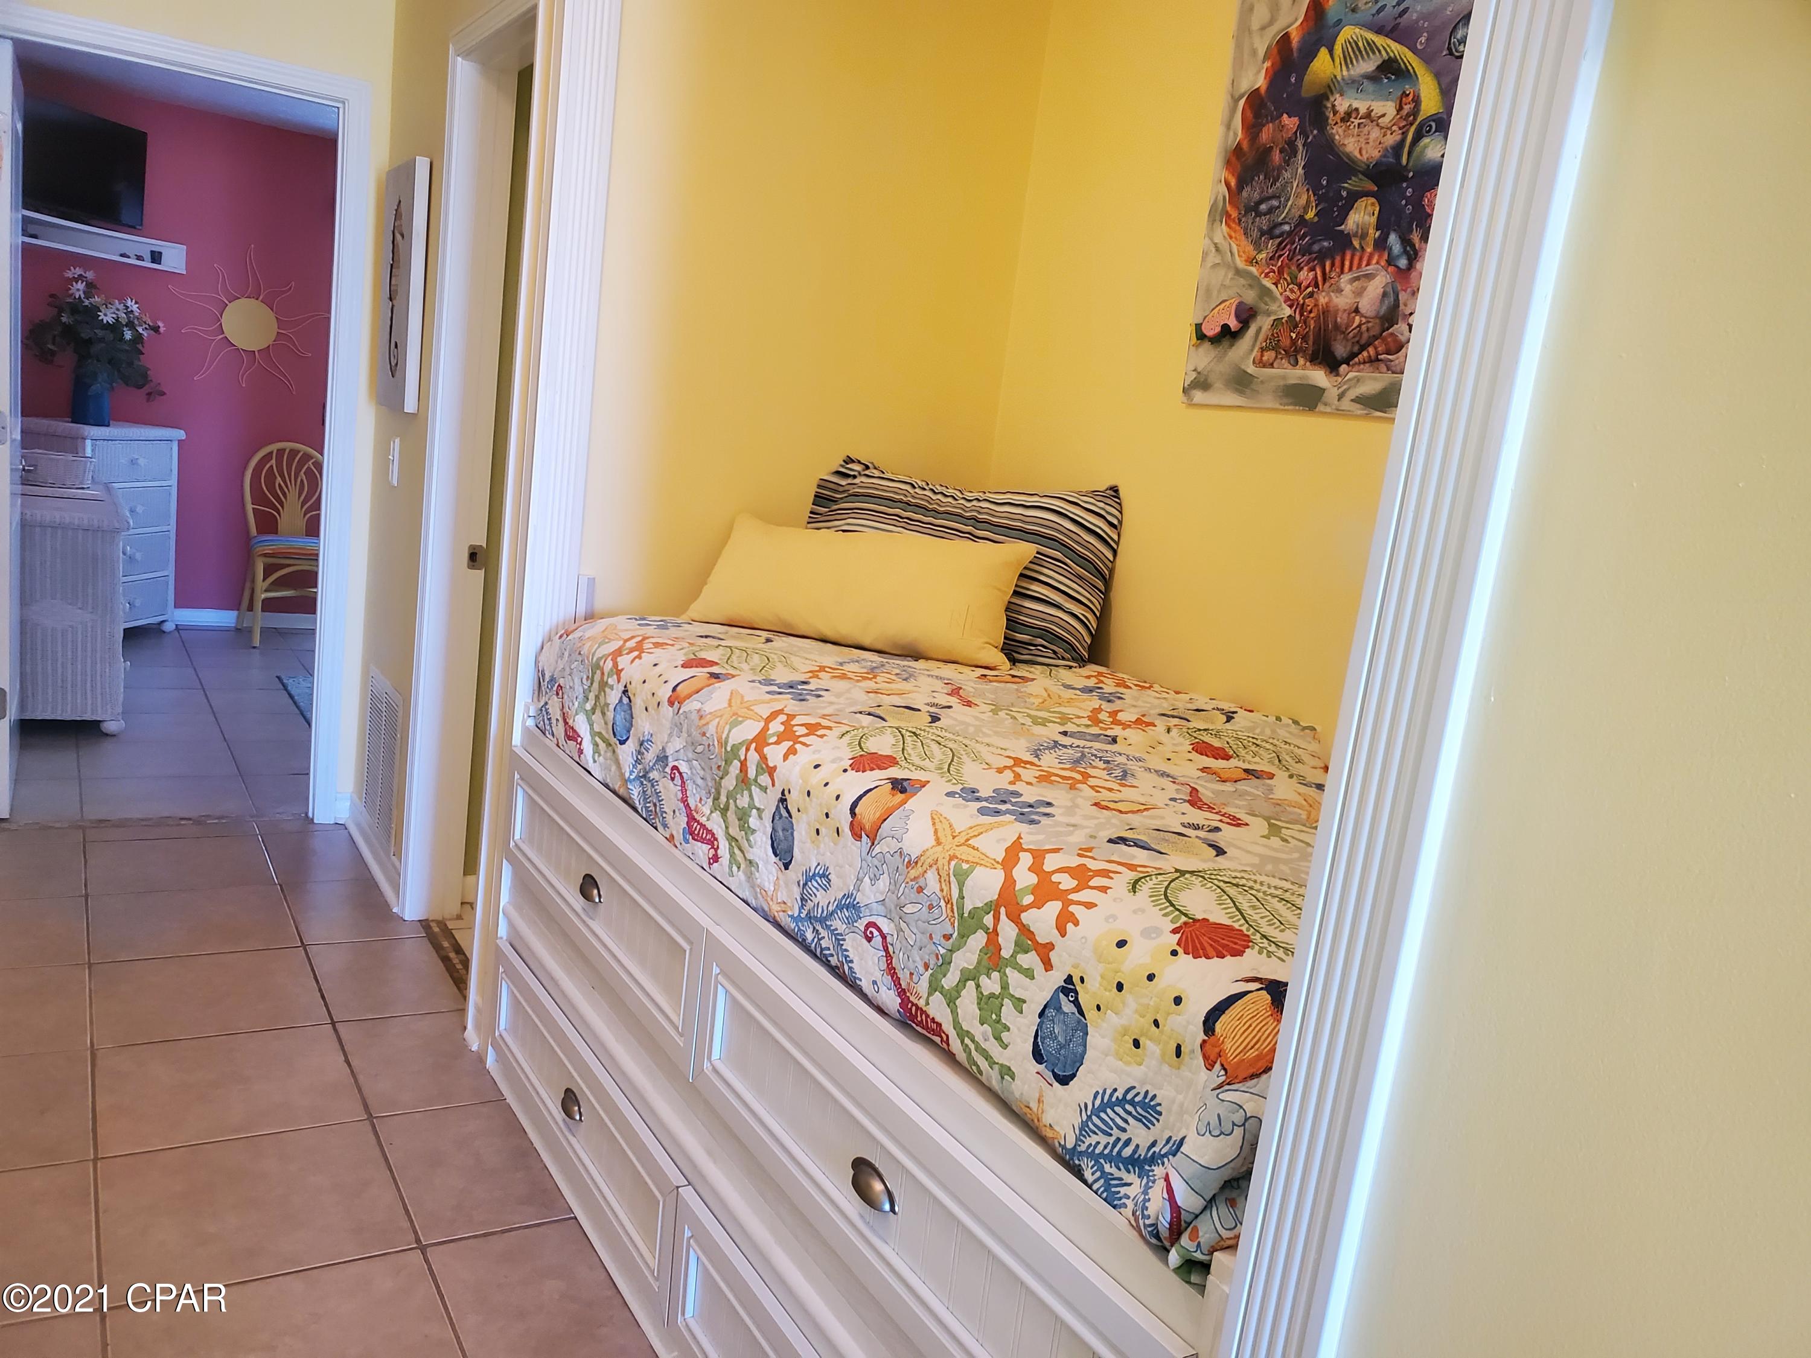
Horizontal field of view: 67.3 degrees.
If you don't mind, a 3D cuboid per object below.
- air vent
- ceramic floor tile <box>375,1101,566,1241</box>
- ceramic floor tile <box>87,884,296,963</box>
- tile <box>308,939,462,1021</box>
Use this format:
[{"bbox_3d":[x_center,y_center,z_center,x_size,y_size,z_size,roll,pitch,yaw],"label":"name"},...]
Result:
[{"bbox_3d":[-1.432,0.217,3.704,0.015,0.432,0.437,1,12,-32],"label":"air vent"},{"bbox_3d":[-0.758,0.845,2.351,0.238,0.012,0.420,1,11,-32],"label":"ceramic floor tile"},{"bbox_3d":[-1.700,0.583,3.246,0.420,0.012,0.420,1,11,-32],"label":"ceramic floor tile"},{"bbox_3d":[-1.179,0.675,3.066,0.268,0.012,0.420,1,11,-32],"label":"tile"}]

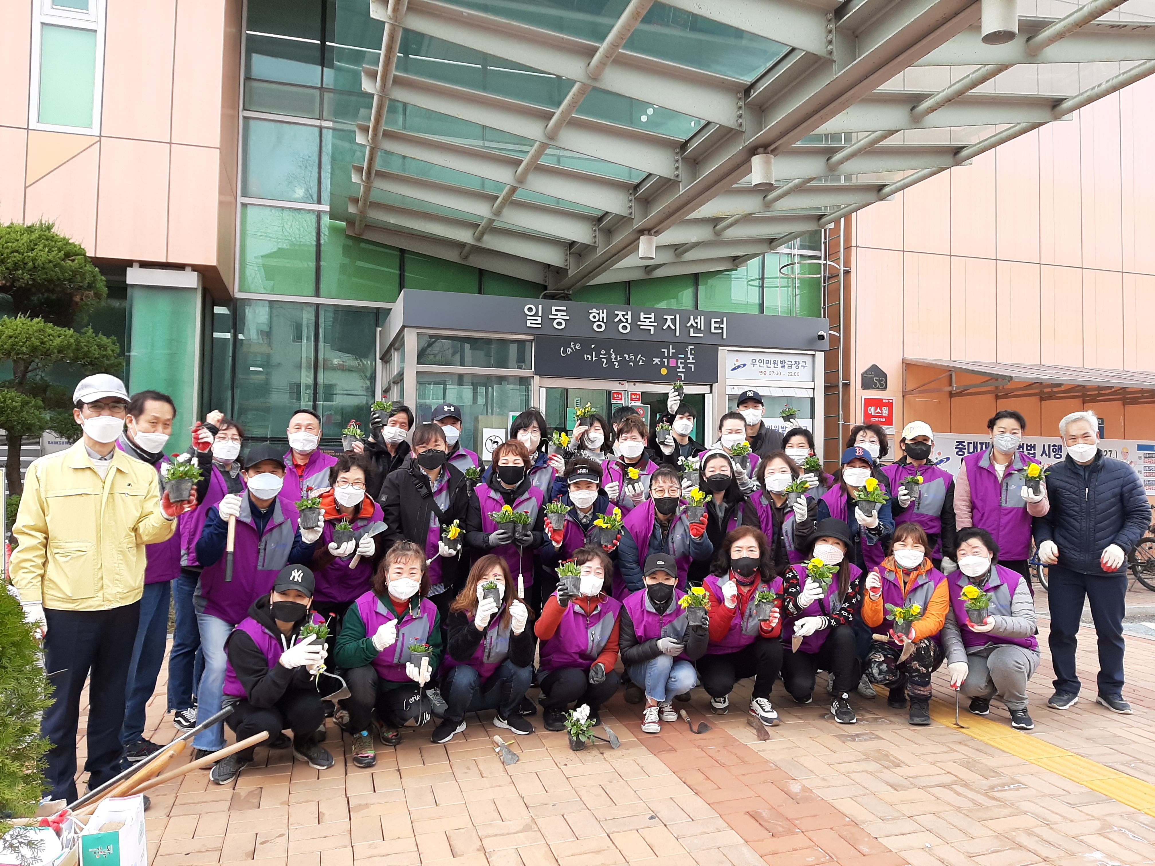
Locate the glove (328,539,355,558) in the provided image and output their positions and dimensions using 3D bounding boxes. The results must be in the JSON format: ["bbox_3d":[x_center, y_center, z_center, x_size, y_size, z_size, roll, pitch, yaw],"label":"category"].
[{"bbox_3d":[-1.156,0.566,4.250,0.125,0.095,0.110,2,-2,-37],"label":"glove"}]

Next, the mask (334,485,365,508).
[{"bbox_3d":[-1.163,0.324,4.420,0.148,0.118,0.085,1,-2,-11],"label":"mask"}]

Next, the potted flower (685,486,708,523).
[{"bbox_3d":[0.634,0.382,4.620,0.125,0.180,0.125,1,-2,7],"label":"potted flower"}]

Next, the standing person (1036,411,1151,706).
[{"bbox_3d":[2.840,0.690,4.790,0.570,1.640,0.360,-1,-2,29],"label":"standing person"}]

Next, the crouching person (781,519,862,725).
[{"bbox_3d":[1.393,1.031,4.970,0.460,1.050,0.680,0,-2,14],"label":"crouching person"}]

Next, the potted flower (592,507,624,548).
[{"bbox_3d":[0.157,0.487,4.500,0.165,0.200,0.145,1,-2,2],"label":"potted flower"}]

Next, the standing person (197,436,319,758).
[{"bbox_3d":[-1.458,0.754,3.949,0.520,1.440,0.550,2,-2,-18],"label":"standing person"}]

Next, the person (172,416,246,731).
[{"bbox_3d":[-1.949,0.717,4.651,0.460,1.600,0.420,2,-3,-28],"label":"person"}]

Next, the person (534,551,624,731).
[{"bbox_3d":[0.008,1.070,4.730,0.470,0.920,0.620,1,-2,-9],"label":"person"}]

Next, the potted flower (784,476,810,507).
[{"bbox_3d":[1.289,0.345,5.100,0.145,0.165,0.140,0,-2,12],"label":"potted flower"}]

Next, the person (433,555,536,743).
[{"bbox_3d":[-0.479,1.055,4.477,0.490,0.910,0.640,1,-2,-6],"label":"person"}]

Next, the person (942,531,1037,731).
[{"bbox_3d":[2.235,1.000,4.700,0.500,0.985,0.620,-1,-2,30],"label":"person"}]

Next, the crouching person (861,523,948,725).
[{"bbox_3d":[1.827,1.025,4.858,0.460,1.070,0.620,0,-2,19],"label":"crouching person"}]

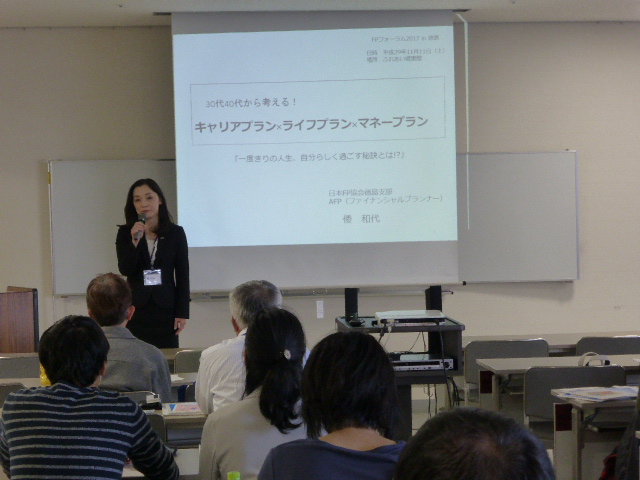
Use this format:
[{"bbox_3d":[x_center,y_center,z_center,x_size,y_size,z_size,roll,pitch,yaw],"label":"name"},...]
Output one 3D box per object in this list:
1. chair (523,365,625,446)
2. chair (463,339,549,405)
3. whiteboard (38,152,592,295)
[{"bbox_3d":[1.068,0.909,6.918,0.450,0.760,0.500,-1,2,-6],"label":"chair"},{"bbox_3d":[0.918,0.873,8.139,0.450,0.760,0.500,-1,2,-6],"label":"chair"},{"bbox_3d":[-0.002,-0.123,10.675,3.600,0.900,0.060,-1,2,-6],"label":"whiteboard"}]

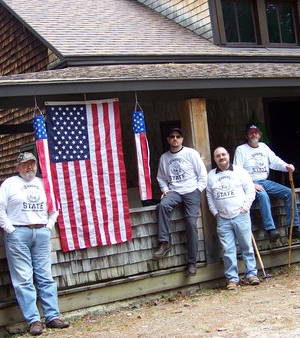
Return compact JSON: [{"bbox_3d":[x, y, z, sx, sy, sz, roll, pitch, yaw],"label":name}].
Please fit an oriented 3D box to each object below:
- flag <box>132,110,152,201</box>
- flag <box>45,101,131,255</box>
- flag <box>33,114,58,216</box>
[{"bbox_3d":[-0.090,-0.147,7.183,0.120,1.000,0.120,-6,0,0],"label":"flag"},{"bbox_3d":[-0.640,0.054,6.850,0.890,1.550,0.060,-6,0,-30],"label":"flag"},{"bbox_3d":[-1.077,-0.052,6.602,0.130,1.000,0.120,-6,0,-30],"label":"flag"}]

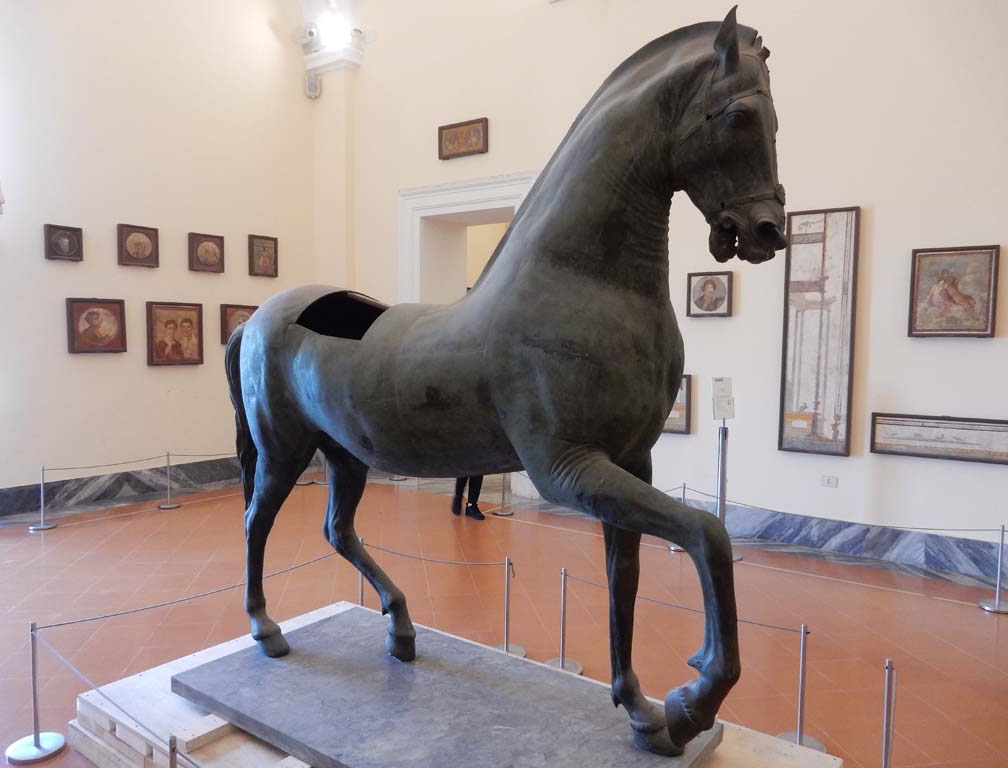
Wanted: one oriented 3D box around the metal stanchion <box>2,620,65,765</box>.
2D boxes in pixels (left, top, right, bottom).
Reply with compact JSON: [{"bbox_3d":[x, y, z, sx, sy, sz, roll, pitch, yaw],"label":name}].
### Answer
[{"bbox_3d":[-1.751,1.130,2.763,0.190,0.502,0.190,-2,5,-33],"label":"metal stanchion"}]

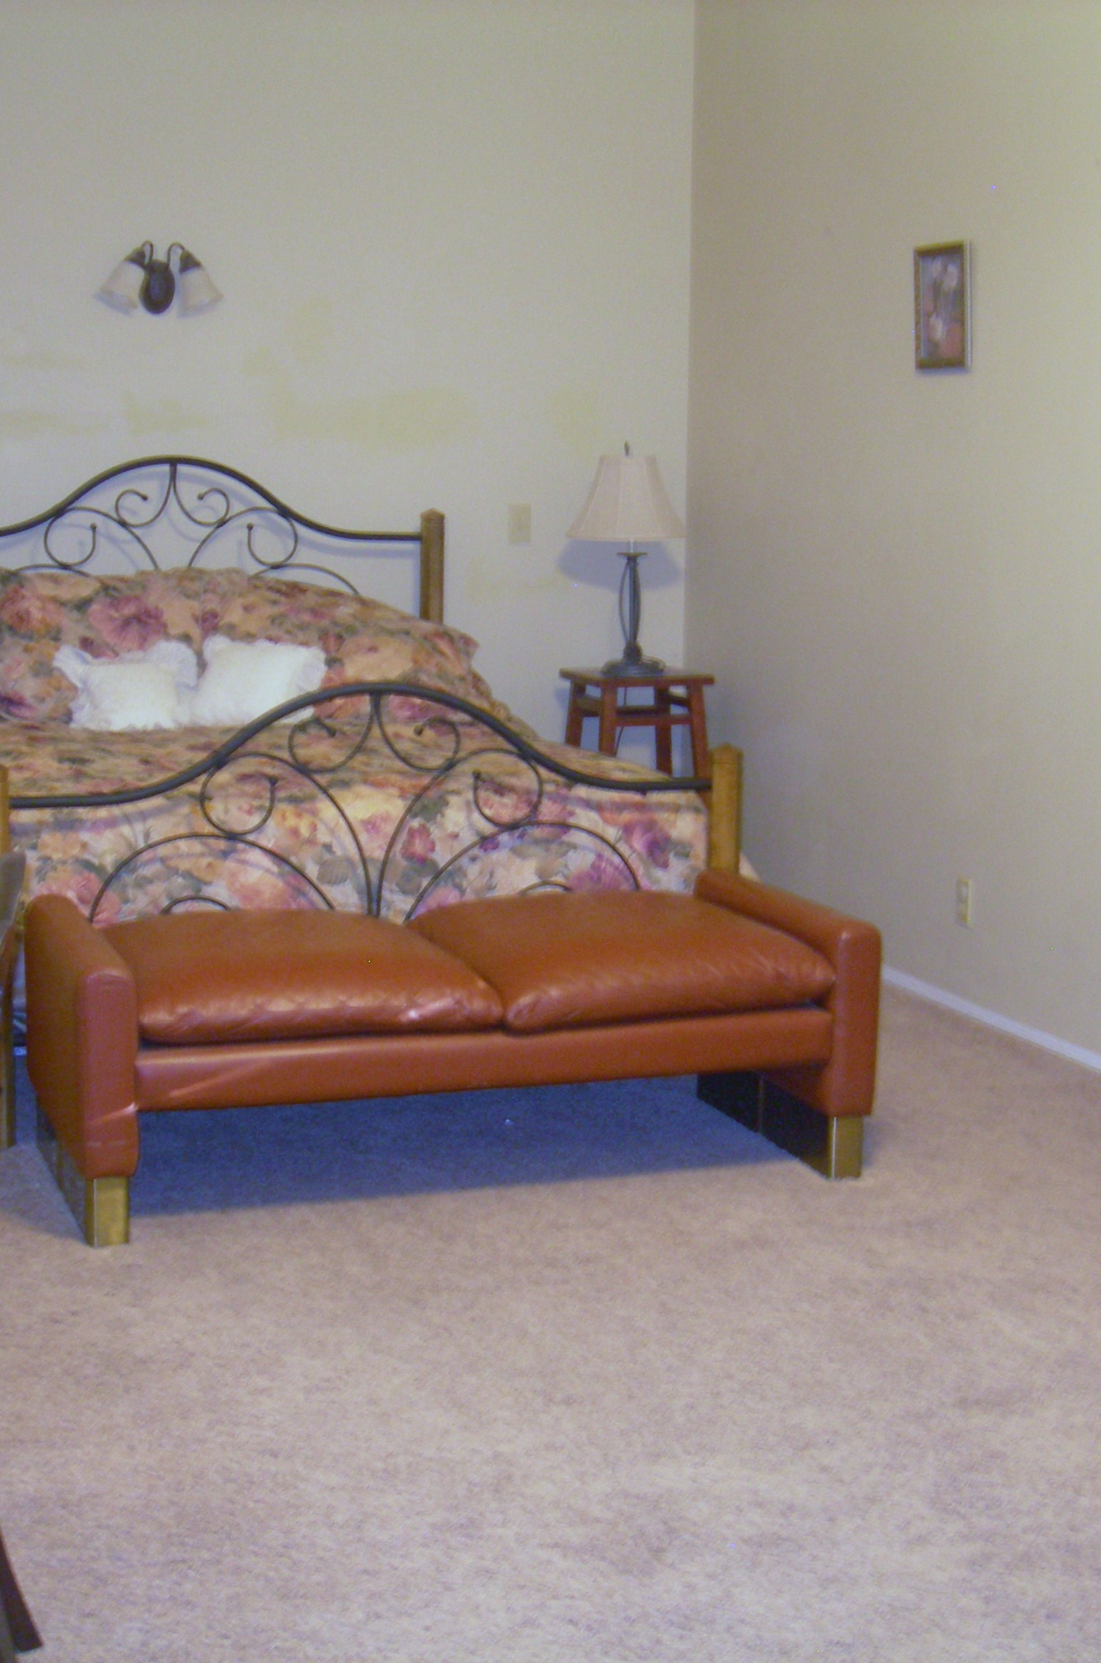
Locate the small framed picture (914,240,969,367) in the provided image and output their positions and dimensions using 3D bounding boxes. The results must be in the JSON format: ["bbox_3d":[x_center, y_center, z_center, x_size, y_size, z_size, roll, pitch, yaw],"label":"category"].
[{"bbox_3d":[0.961,-1.291,5.993,0.022,0.310,0.260,-2,8,-19],"label":"small framed picture"}]

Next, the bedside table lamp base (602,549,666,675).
[{"bbox_3d":[0.251,-0.645,7.179,0.172,0.365,0.172,1,8,0],"label":"bedside table lamp base"}]

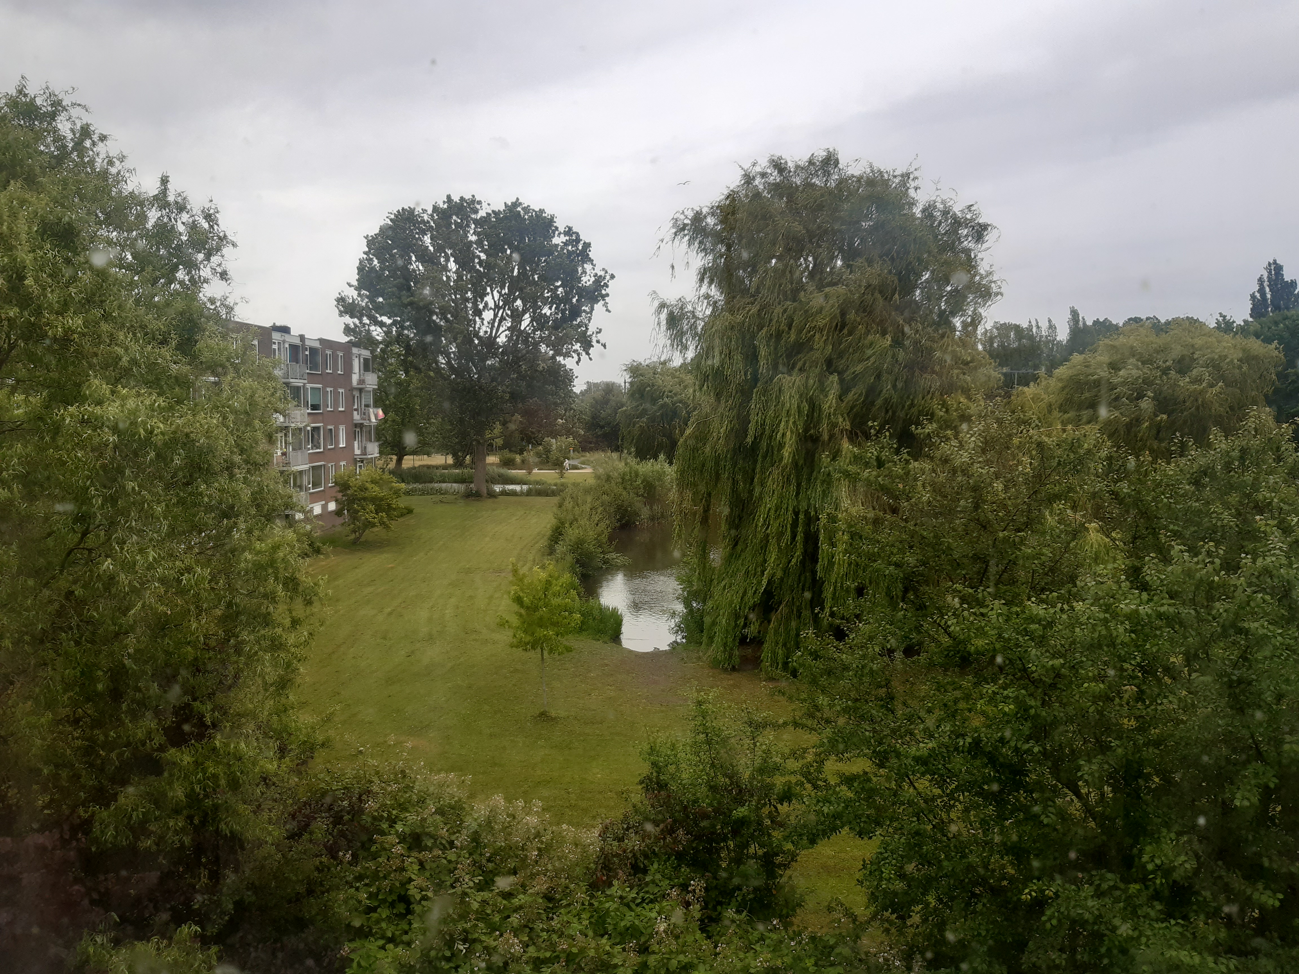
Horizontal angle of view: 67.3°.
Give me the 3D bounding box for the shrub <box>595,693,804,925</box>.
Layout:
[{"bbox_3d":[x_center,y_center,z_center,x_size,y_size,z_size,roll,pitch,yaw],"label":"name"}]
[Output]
[{"bbox_3d":[0.930,5.488,18.071,3.600,3.700,3.200,0,4,3],"label":"shrub"}]

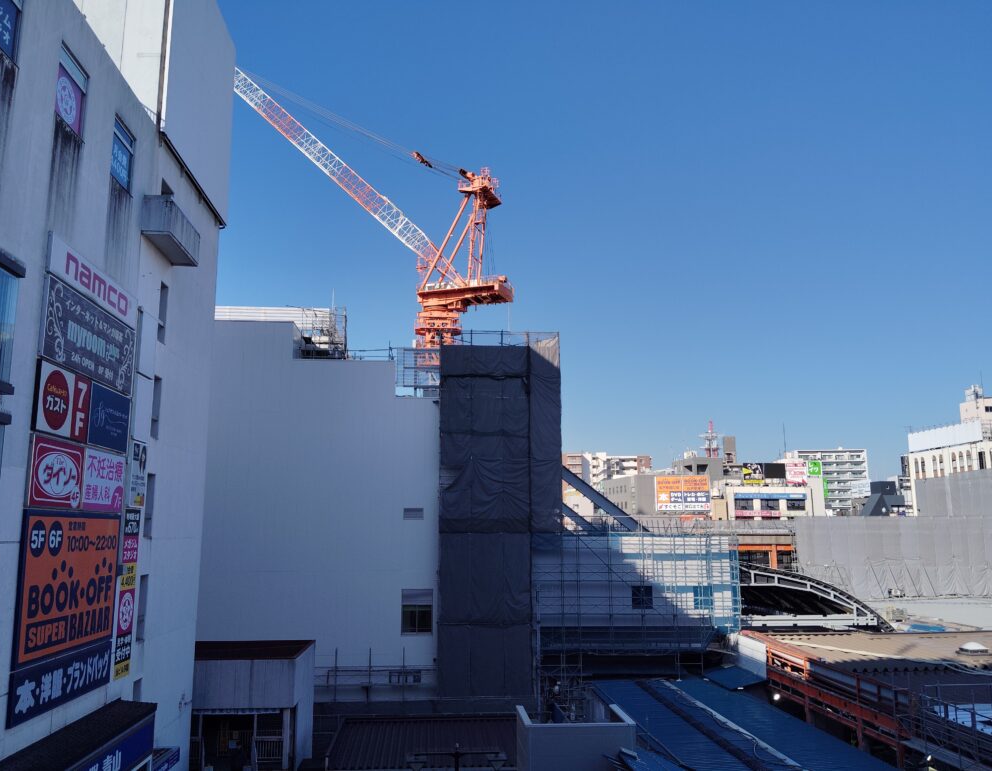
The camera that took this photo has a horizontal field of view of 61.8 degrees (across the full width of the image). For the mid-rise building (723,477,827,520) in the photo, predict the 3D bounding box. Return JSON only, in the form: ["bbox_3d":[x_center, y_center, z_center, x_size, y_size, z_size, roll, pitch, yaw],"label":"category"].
[{"bbox_3d":[51.682,23.011,153.933,17.500,12.000,11.000,1,-10,-6],"label":"mid-rise building"}]

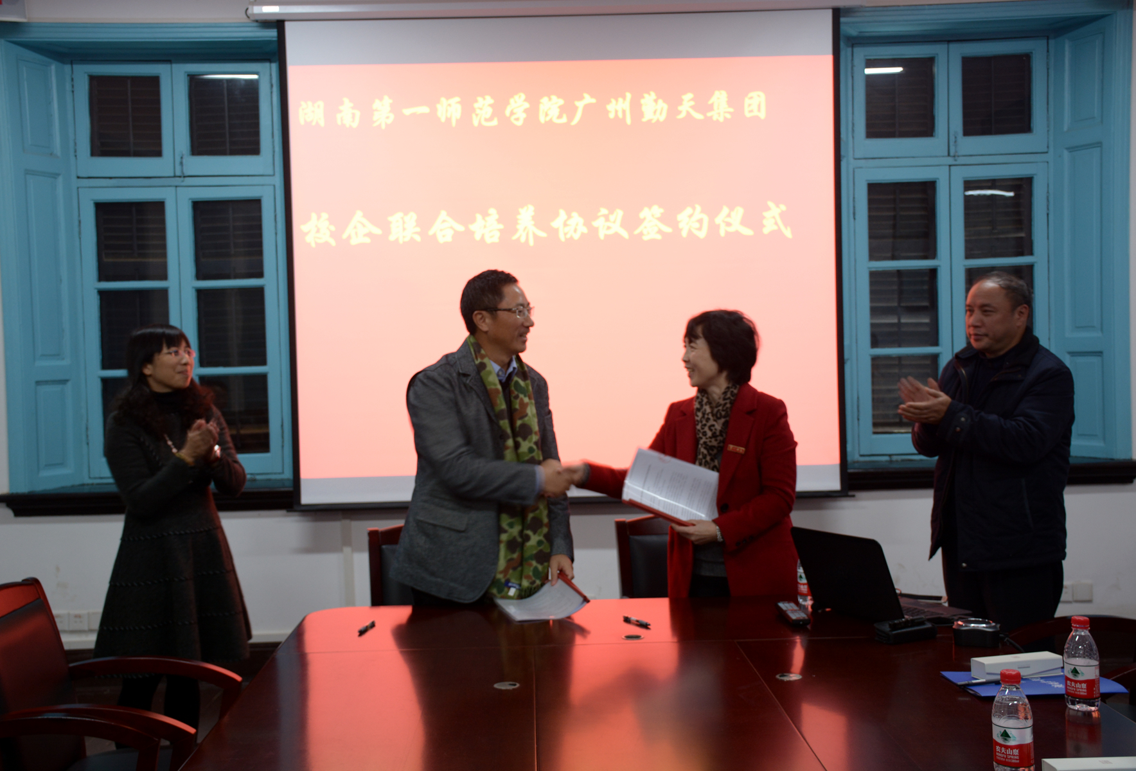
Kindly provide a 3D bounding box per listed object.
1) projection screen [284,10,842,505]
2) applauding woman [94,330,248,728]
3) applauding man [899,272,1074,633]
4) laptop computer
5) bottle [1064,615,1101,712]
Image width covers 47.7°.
[{"bbox_3d":[-0.025,-0.545,5.500,2.380,2.080,0.060,-1,2,-1],"label":"projection screen"},{"bbox_3d":[-1.304,0.584,4.250,0.500,1.560,0.440,-3,3,-41],"label":"applauding woman"},{"bbox_3d":[1.180,0.506,3.700,0.520,1.650,0.510,-3,3,-38],"label":"applauding man"},{"bbox_3d":[0.811,0.483,3.344,0.313,0.228,0.335,-3,3,-29],"label":"laptop computer"},{"bbox_3d":[1.000,0.541,2.500,0.064,0.174,0.064,-1,2,-1],"label":"bottle"}]

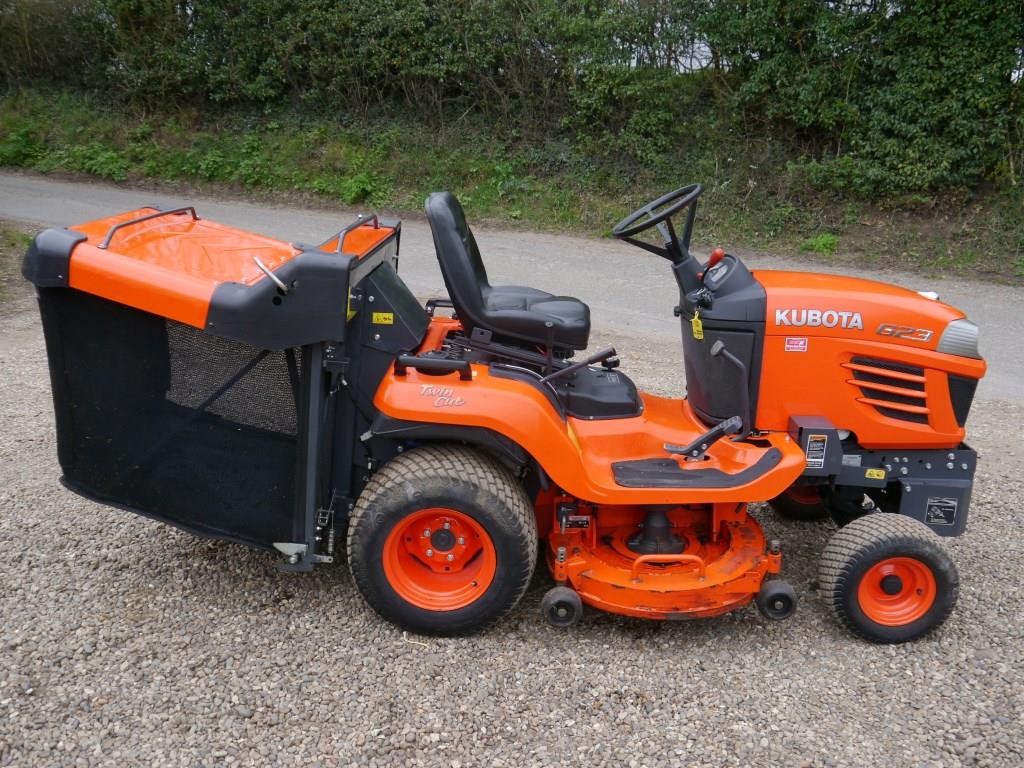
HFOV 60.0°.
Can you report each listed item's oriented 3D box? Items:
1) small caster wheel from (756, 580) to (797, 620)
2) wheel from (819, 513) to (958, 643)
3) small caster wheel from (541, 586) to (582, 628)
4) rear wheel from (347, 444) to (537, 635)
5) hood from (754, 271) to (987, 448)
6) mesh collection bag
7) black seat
[{"bbox_3d":[0.799,0.654,2.679,0.120,0.120,0.060,2,17,2],"label":"small caster wheel"},{"bbox_3d":[1.155,0.600,2.729,0.400,0.400,0.168,2,17,2],"label":"wheel"},{"bbox_3d":[0.149,0.666,2.648,0.125,0.125,0.060,2,17,2],"label":"small caster wheel"},{"bbox_3d":[-0.209,0.486,2.724,0.576,0.576,0.270,2,17,2],"label":"rear wheel"},{"bbox_3d":[1.141,-0.112,2.947,0.730,0.520,0.490,2,17,2],"label":"hood"},{"bbox_3d":[-0.954,-0.037,3.059,0.730,0.790,1.020,2,17,2],"label":"mesh collection bag"},{"bbox_3d":[-0.003,-0.384,2.915,0.530,0.480,0.480,2,17,2],"label":"black seat"}]

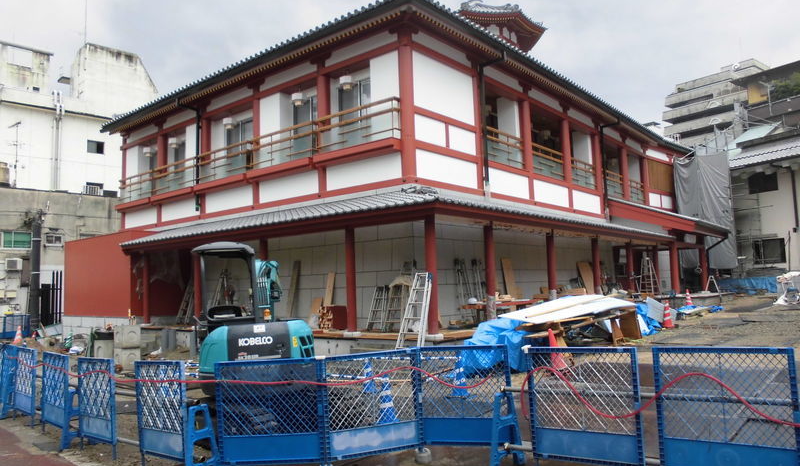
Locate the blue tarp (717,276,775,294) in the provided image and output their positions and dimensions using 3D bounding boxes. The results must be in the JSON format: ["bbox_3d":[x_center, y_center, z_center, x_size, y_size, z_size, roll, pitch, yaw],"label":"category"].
[{"bbox_3d":[19.742,2.953,34.301,3.200,0.939,0.500,-6,-7,40],"label":"blue tarp"}]

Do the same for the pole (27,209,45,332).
[{"bbox_3d":[-15.448,1.687,25.503,0.400,5.377,0.400,-6,-7,40],"label":"pole"}]

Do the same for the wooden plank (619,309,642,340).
[{"bbox_3d":[5.280,2.113,13.728,0.440,0.634,0.060,-11,-6,29],"label":"wooden plank"}]

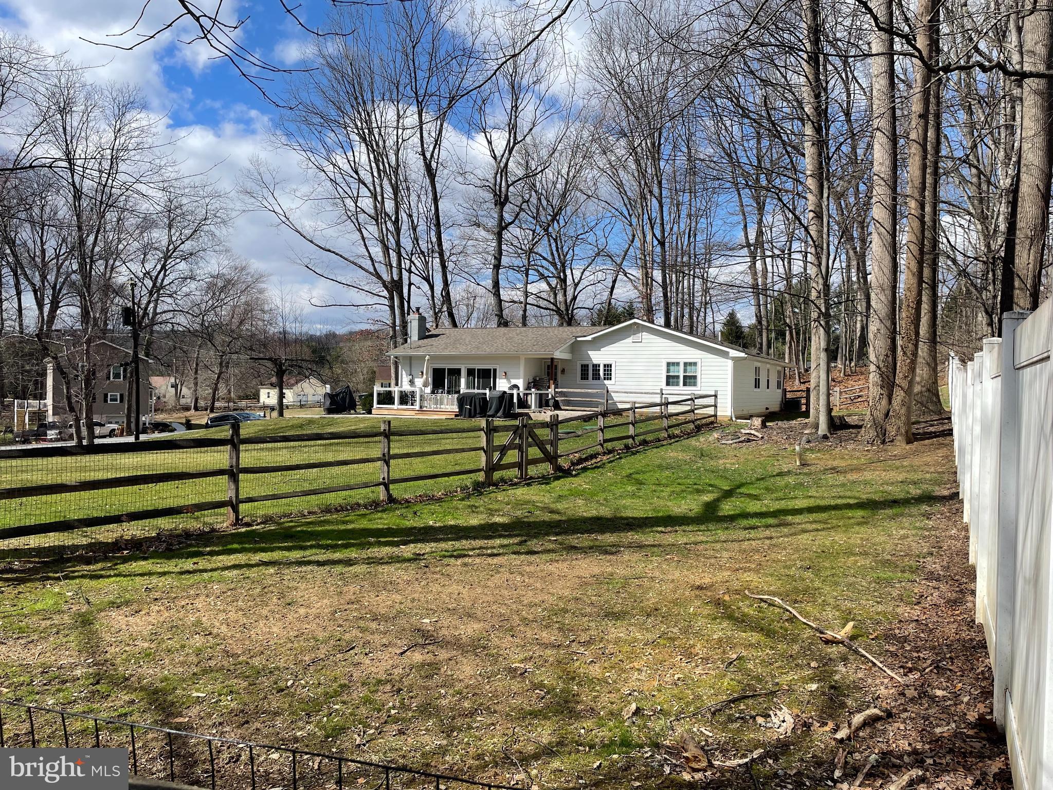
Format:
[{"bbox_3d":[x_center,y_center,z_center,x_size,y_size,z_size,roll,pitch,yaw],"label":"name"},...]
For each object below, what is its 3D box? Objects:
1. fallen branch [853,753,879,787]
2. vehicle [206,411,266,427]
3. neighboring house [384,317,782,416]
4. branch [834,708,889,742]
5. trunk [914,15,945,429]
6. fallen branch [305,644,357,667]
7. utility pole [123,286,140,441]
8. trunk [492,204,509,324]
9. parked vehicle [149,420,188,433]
[{"bbox_3d":[1.334,1.460,3.109,0.040,0.035,0.301,1,1,37],"label":"fallen branch"},{"bbox_3d":[-20.959,2.050,57.000,4.700,1.600,1.850,1,1,21],"label":"vehicle"},{"bbox_3d":[4.053,-1.401,41.595,16.500,4.750,15.000,1,1,27],"label":"neighboring house"},{"bbox_3d":[1.489,1.437,3.486,0.403,0.060,0.075,1,1,-34],"label":"branch"},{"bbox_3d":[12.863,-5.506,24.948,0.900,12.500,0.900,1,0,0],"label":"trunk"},{"bbox_3d":[-1.116,1.482,4.551,0.030,0.022,0.433,1,1,28],"label":"fallen branch"},{"bbox_3d":[-28.310,-2.256,57.000,0.600,11.319,0.900,1,0,0],"label":"utility pole"},{"bbox_3d":[-1.825,-6.182,54.000,1.000,14.202,0.900,1,0,0],"label":"trunk"},{"bbox_3d":[-35.414,3.224,78.000,4.600,1.550,1.850,1,0,2],"label":"parked vehicle"}]

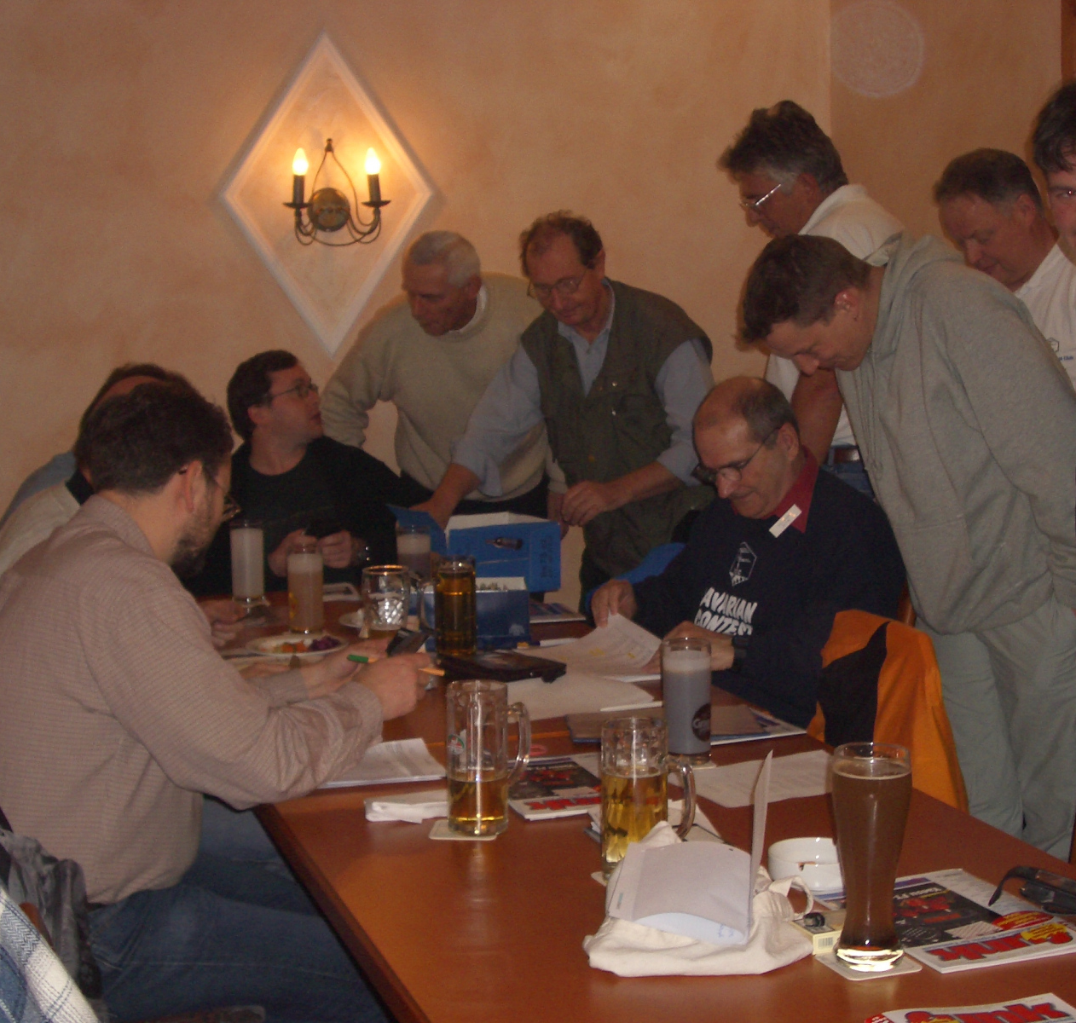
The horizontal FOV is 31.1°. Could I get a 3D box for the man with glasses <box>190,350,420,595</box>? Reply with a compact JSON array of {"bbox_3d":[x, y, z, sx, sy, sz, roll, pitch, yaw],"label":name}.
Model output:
[{"bbox_3d":[-0.556,0.271,4.833,0.620,1.343,0.750,-2,7,-9],"label":"man with glasses"}]

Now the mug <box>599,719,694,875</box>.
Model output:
[{"bbox_3d":[0.144,0.364,2.438,0.128,0.193,0.086,1,7,18],"label":"mug"}]

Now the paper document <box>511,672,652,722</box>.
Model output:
[{"bbox_3d":[0.055,0.330,3.502,0.295,0.018,0.250,-4,7,-22],"label":"paper document"}]

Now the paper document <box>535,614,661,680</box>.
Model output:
[{"bbox_3d":[0.104,0.260,3.857,0.210,0.070,0.297,-3,7,-18],"label":"paper document"}]

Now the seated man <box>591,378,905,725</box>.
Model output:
[{"bbox_3d":[0.351,0.407,3.632,0.700,1.324,0.660,-4,7,-25],"label":"seated man"}]

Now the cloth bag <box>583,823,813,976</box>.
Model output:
[{"bbox_3d":[0.184,0.440,2.222,0.265,0.090,0.290,-1,7,3],"label":"cloth bag"}]

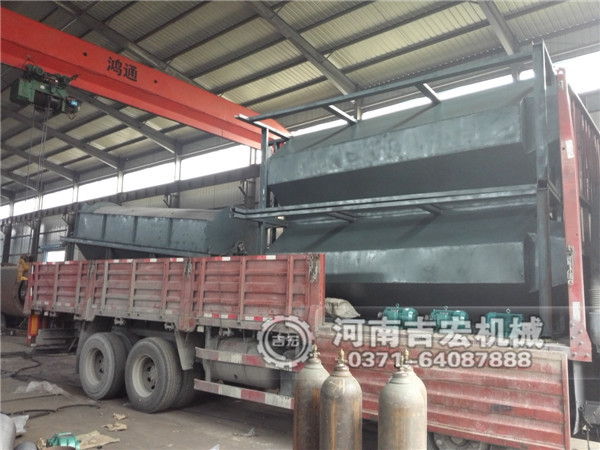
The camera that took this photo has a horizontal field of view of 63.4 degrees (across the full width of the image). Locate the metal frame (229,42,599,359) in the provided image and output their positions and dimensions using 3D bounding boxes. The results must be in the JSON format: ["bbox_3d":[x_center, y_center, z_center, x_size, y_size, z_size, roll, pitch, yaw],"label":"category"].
[{"bbox_3d":[1.295,-0.101,6.315,4.150,2.800,2.050,-5,-11,38],"label":"metal frame"}]

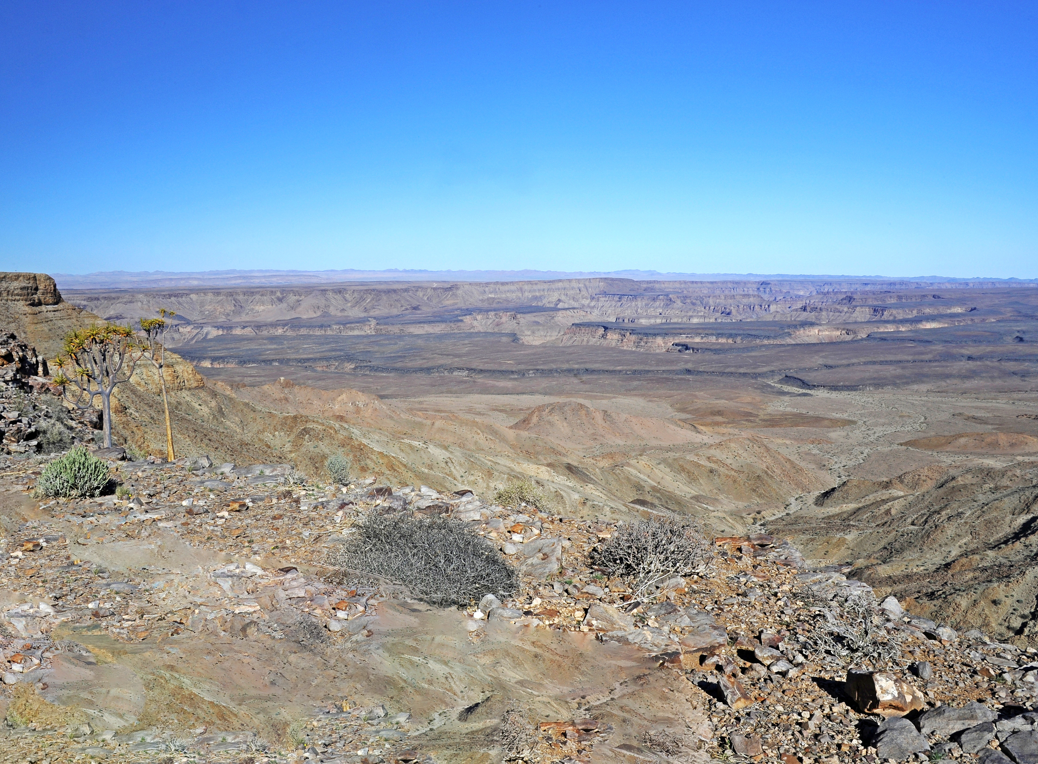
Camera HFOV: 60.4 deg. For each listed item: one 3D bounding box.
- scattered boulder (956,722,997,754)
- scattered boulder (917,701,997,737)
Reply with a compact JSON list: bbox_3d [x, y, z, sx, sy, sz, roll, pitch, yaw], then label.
[{"bbox_3d":[2.052,1.587,4.000,0.165,0.103,0.132,4,8,28],"label":"scattered boulder"},{"bbox_3d":[2.069,1.574,4.200,0.338,0.103,0.186,4,8,27],"label":"scattered boulder"}]

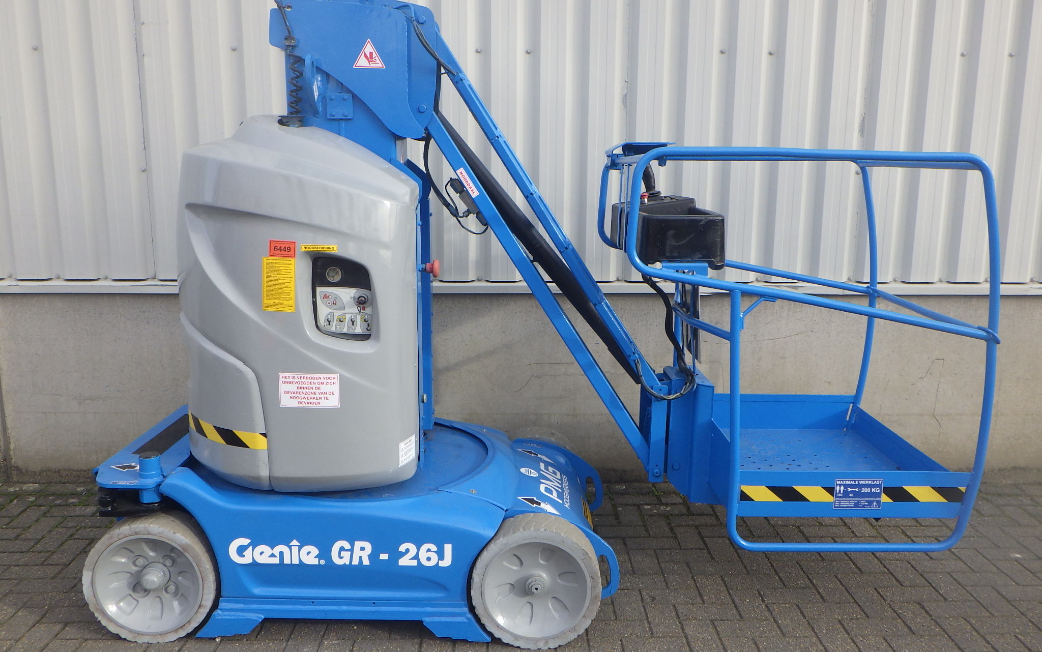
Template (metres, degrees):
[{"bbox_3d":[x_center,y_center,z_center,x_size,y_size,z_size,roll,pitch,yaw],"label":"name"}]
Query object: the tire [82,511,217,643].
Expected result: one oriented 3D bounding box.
[{"bbox_3d":[-1.143,0.787,2.658,0.398,0.398,0.125,1,10,1],"label":"tire"}]

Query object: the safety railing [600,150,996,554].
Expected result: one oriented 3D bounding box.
[{"bbox_3d":[0.847,0.011,2.931,1.100,1.200,0.960,0,10,0],"label":"safety railing"}]

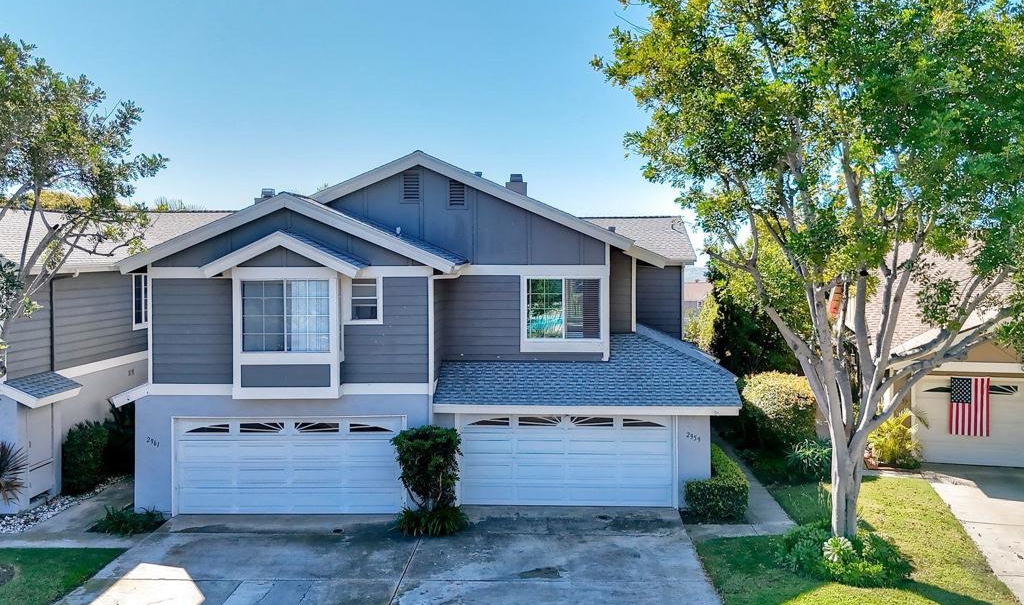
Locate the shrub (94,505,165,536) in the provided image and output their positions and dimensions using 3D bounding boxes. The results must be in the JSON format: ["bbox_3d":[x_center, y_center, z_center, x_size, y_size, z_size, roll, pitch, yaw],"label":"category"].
[{"bbox_3d":[-8.037,4.527,15.500,1.450,0.420,1.000,0,3,0],"label":"shrub"}]

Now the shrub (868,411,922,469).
[{"bbox_3d":[9.593,3.427,18.500,1.350,1.350,1.300,0,3,0],"label":"shrub"}]

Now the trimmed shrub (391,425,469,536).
[{"bbox_3d":[-1.740,3.670,15.600,1.500,2.100,1.400,0,3,0],"label":"trimmed shrub"}]

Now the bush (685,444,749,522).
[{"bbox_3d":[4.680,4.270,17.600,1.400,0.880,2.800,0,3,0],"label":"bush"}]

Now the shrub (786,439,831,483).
[{"bbox_3d":[7.442,3.877,18.500,1.150,0.900,1.100,0,3,0],"label":"shrub"}]

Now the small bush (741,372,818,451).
[{"bbox_3d":[7.459,3.051,20.700,2.150,2.200,2.100,0,3,0],"label":"small bush"}]

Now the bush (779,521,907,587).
[{"bbox_3d":[5.907,4.406,13.300,2.200,0.650,1.900,0,3,0],"label":"bush"}]

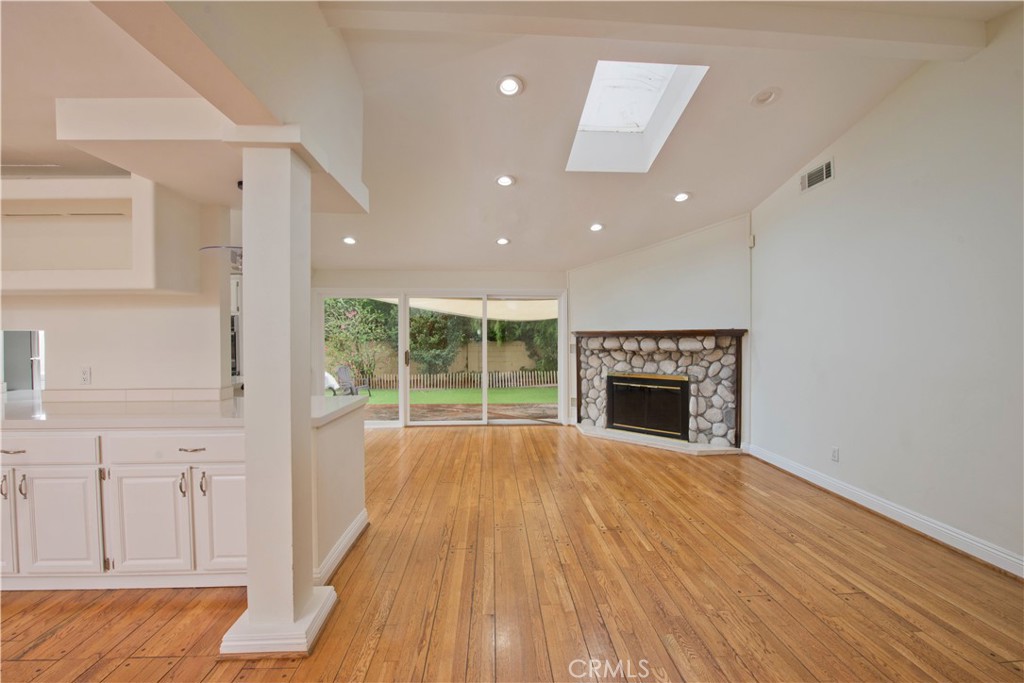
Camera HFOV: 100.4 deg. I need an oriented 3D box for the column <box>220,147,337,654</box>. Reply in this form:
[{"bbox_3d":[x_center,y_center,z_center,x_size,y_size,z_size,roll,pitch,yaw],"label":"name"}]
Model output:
[{"bbox_3d":[-1.060,0.241,1.992,0.385,2.184,0.385,0,1,-3],"label":"column"}]

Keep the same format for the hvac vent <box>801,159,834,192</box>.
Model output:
[{"bbox_3d":[2.792,-1.519,3.924,0.025,0.182,0.405,0,1,-3],"label":"hvac vent"}]

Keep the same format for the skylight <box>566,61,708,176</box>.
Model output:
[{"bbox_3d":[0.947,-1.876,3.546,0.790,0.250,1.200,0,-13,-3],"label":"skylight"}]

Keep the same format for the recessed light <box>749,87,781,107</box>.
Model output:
[{"bbox_3d":[1.924,-1.868,3.231,0.200,0.050,0.200,0,-13,-3],"label":"recessed light"}]

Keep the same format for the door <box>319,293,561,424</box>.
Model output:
[{"bbox_3d":[-1.039,0.274,6.451,3.630,2.035,0.120,0,1,-3],"label":"door"}]

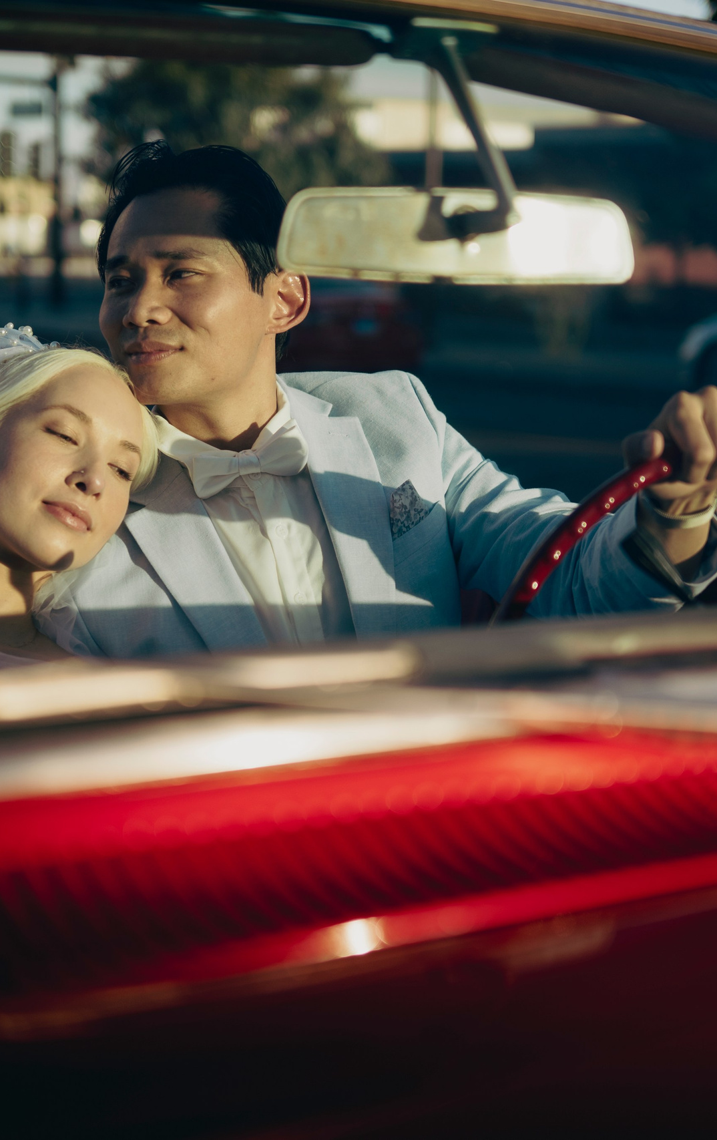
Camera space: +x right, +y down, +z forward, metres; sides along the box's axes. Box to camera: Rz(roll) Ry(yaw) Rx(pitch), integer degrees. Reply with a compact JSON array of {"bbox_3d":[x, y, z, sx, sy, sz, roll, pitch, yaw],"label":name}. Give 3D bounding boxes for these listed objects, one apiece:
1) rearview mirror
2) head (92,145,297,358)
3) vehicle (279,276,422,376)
[{"bbox_3d":[0.071,-0.242,1.380,0.260,0.063,0.035,1,6,-8],"label":"rearview mirror"},{"bbox_3d":[-0.147,-0.280,1.770,0.165,0.240,0.200,6,9,30],"label":"head"},{"bbox_3d":[-1.142,-3.616,27.300,1.820,1.460,4.600,-3,10,-33],"label":"vehicle"}]

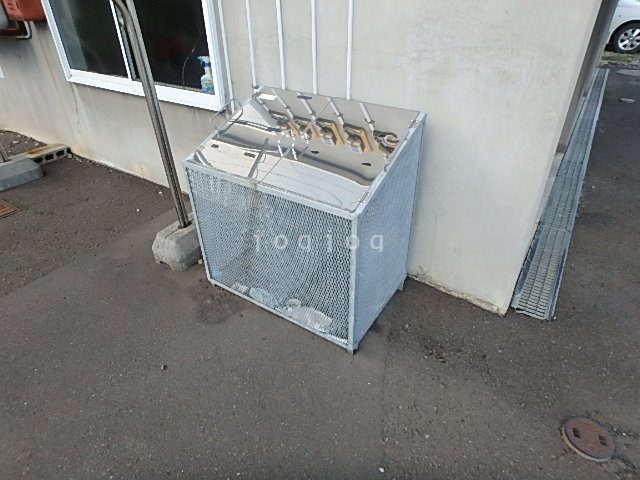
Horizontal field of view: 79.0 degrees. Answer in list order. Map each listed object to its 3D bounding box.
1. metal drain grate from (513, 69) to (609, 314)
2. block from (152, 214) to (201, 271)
[{"bbox_3d":[3.107,-1.319,4.554,0.210,0.045,7.200,18,39,28],"label":"metal drain grate"},{"bbox_3d":[-0.894,-0.007,2.635,0.255,0.200,0.420,21,38,30],"label":"block"}]

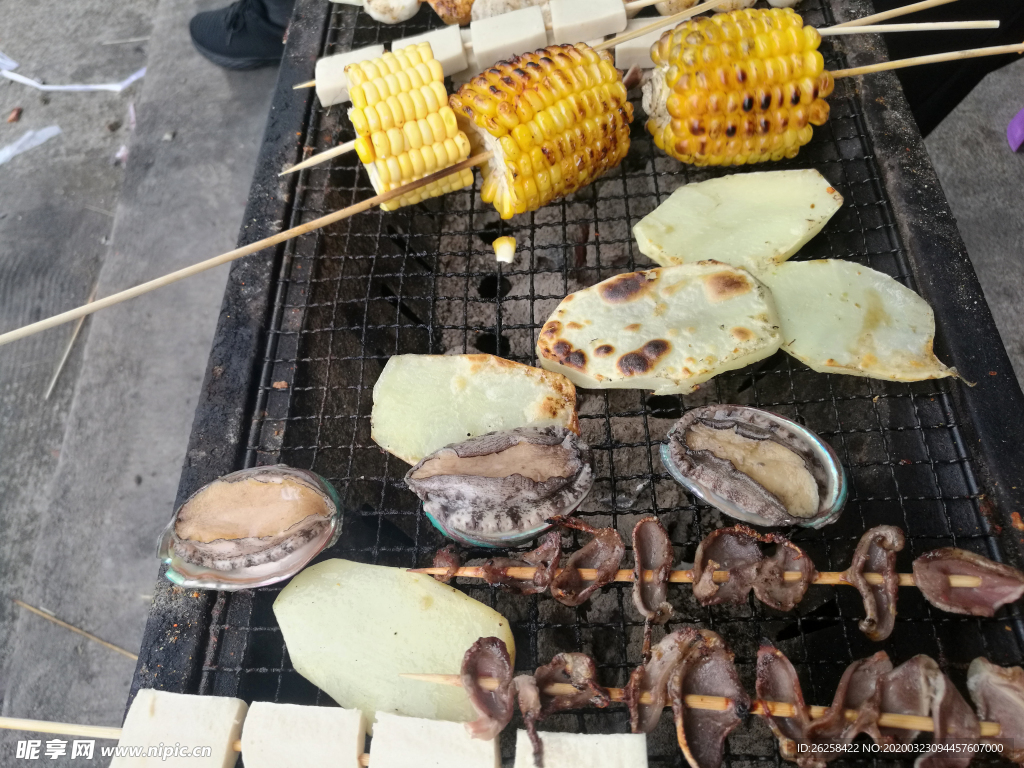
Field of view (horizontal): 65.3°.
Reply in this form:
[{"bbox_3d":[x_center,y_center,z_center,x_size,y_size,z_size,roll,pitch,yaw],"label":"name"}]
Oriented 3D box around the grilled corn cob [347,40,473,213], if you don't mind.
[{"bbox_3d":[-0.041,-0.096,0.302,0.033,0.054,0.054,-22,57,-9],"label":"grilled corn cob"}]

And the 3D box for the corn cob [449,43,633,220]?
[{"bbox_3d":[0.011,-0.095,0.296,0.049,0.052,0.052,-27,58,-12],"label":"corn cob"}]

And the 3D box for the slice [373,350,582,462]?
[{"bbox_3d":[-0.012,0.011,0.257,0.067,0.006,0.046,6,57,10],"label":"slice"}]

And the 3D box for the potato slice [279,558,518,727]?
[{"bbox_3d":[-0.034,0.072,0.218,0.071,0.006,0.044,15,59,15],"label":"potato slice"}]

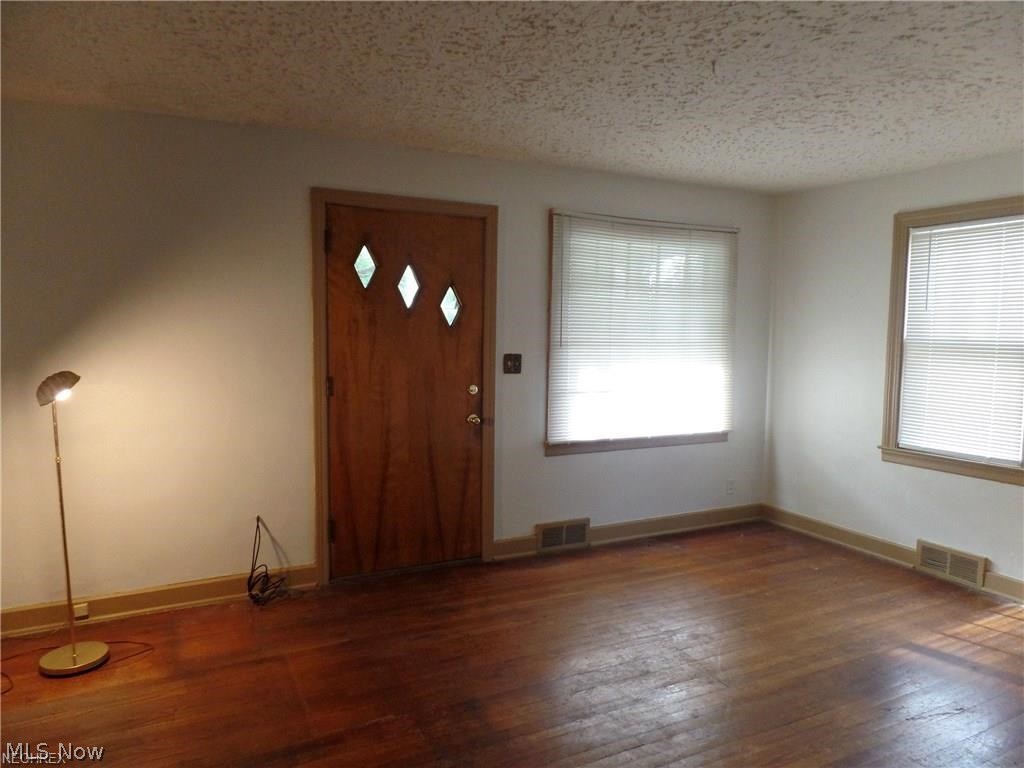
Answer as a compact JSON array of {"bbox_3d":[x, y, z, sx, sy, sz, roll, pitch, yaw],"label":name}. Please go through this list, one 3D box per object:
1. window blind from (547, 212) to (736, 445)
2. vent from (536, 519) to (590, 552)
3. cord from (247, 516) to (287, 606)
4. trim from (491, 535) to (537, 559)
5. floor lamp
[{"bbox_3d":[0.893,-0.323,4.544,1.510,1.530,0.090,-2,6,-26],"label":"window blind"},{"bbox_3d":[0.333,0.974,4.377,0.395,0.190,0.050,-2,6,-26],"label":"vent"},{"bbox_3d":[-1.280,0.922,3.538,0.200,0.440,0.140,-2,6,-26],"label":"cord"},{"bbox_3d":[0.013,1.017,4.237,0.310,0.145,0.030,-2,6,-26],"label":"trim"},{"bbox_3d":[-1.876,0.568,2.874,0.260,1.250,0.260,3,6,27],"label":"floor lamp"}]

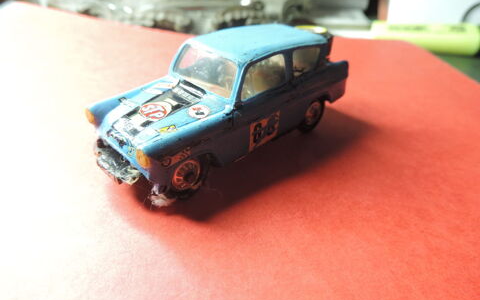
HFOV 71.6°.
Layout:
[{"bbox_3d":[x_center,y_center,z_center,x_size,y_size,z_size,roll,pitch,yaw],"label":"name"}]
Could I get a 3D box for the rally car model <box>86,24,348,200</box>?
[{"bbox_3d":[-0.003,-0.018,0.113,0.088,0.034,0.036,-25,40,-34],"label":"rally car model"}]

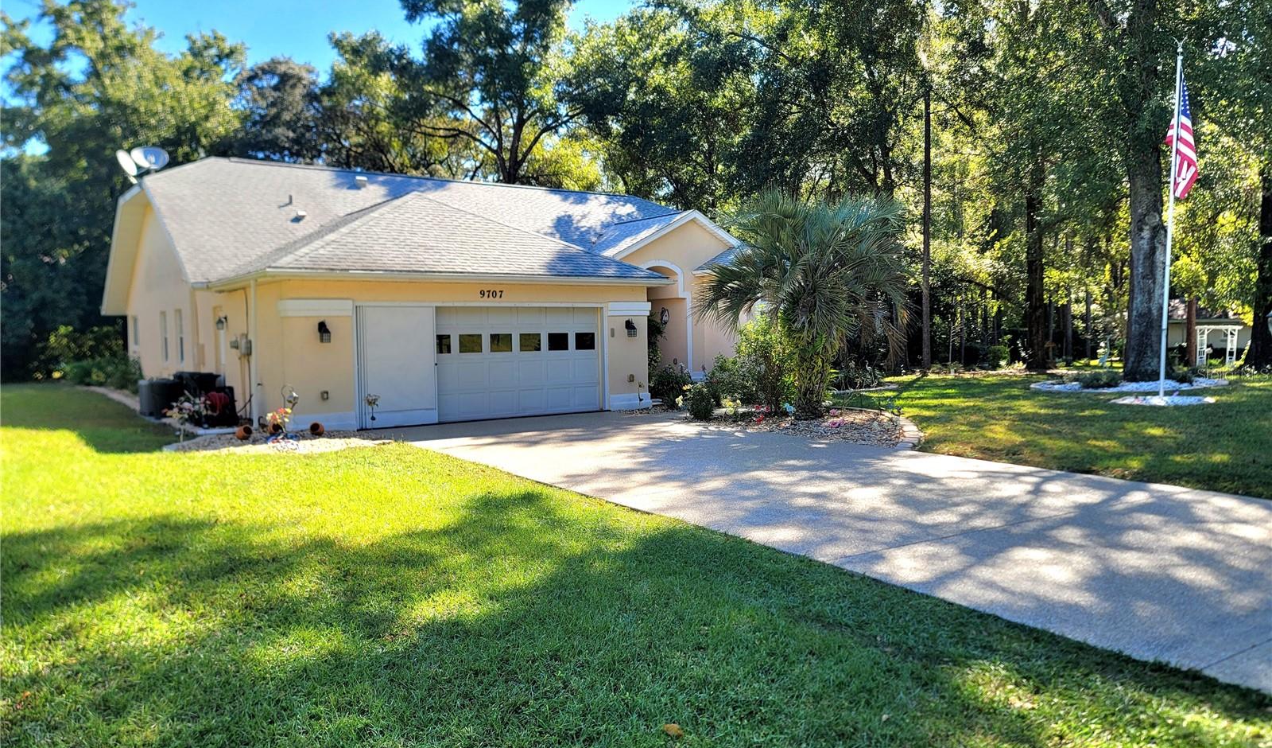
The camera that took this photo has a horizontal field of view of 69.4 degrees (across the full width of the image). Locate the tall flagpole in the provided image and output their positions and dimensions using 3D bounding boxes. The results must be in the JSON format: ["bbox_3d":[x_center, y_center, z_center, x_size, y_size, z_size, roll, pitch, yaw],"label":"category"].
[{"bbox_3d":[11.702,-3.364,20.100,0.110,7.770,0.110,3,3,24],"label":"tall flagpole"}]

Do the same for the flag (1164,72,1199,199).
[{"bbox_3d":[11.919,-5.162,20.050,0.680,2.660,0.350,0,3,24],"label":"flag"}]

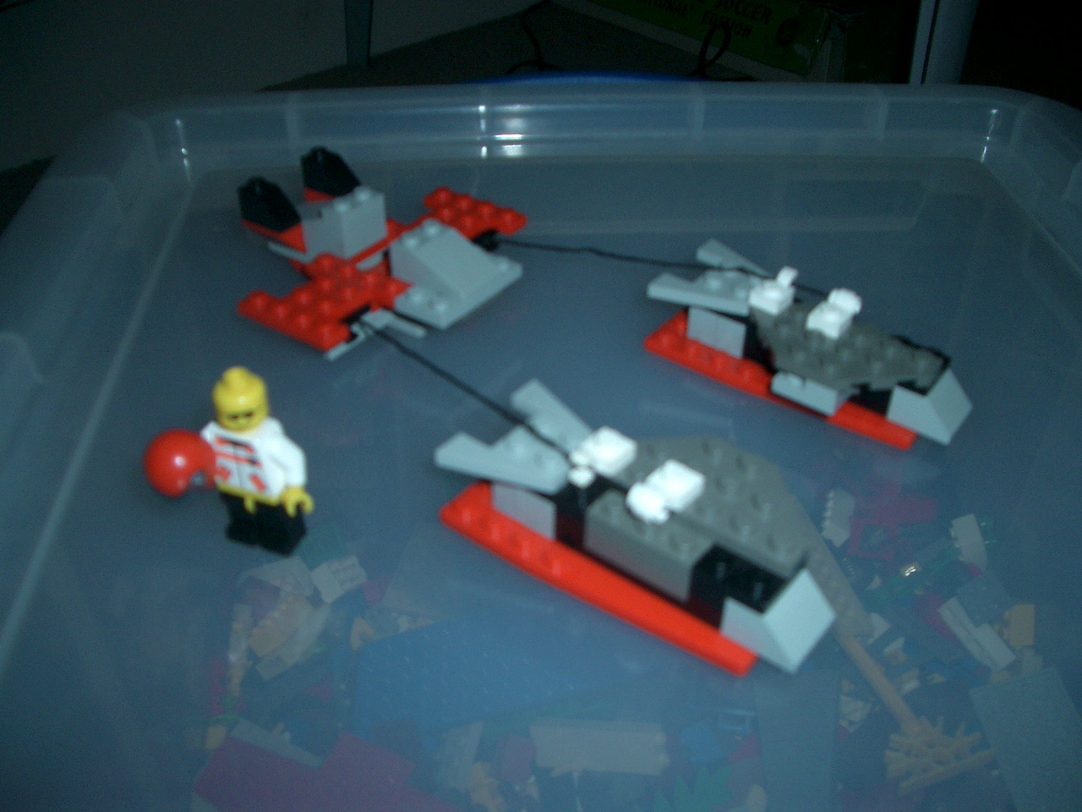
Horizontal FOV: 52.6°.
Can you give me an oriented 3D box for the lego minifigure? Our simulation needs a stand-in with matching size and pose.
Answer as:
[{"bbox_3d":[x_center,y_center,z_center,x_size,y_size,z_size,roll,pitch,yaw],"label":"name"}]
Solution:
[{"bbox_3d":[-0.058,0.011,0.219,0.025,0.040,0.012,14,39,17],"label":"lego minifigure"}]

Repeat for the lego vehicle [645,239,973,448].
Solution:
[{"bbox_3d":[0.066,-0.015,0.269,0.080,0.025,0.040,26,43,29],"label":"lego vehicle"}]

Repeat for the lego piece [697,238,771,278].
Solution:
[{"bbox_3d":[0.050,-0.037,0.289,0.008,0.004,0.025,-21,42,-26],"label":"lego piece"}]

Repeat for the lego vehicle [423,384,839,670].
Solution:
[{"bbox_3d":[0.023,0.021,0.220,0.080,0.025,0.040,26,43,29],"label":"lego vehicle"}]

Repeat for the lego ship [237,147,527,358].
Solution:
[{"bbox_3d":[-0.044,-0.044,0.299,0.073,0.032,0.080,24,43,28],"label":"lego ship"}]

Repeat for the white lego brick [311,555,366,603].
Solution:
[{"bbox_3d":[-0.091,0.080,0.501,0.016,0.010,0.022,59,19,11],"label":"white lego brick"}]

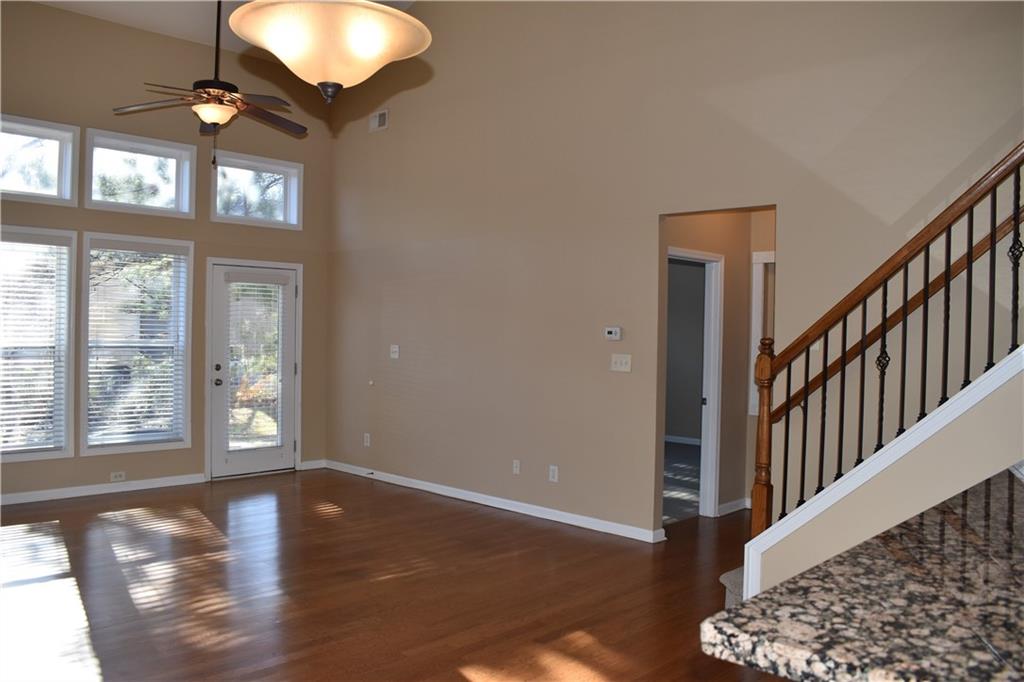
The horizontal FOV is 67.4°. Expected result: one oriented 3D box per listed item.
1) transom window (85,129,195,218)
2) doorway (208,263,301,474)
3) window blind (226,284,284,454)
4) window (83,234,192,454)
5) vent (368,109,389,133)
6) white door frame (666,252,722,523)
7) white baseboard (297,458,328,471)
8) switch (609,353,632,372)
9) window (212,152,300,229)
[{"bbox_3d":[-3.305,-1.467,6.856,0.110,0.680,0.942,1,1,43],"label":"transom window"},{"bbox_3d":[-2.575,0.274,7.677,0.110,2.136,1.025,1,1,43],"label":"doorway"},{"bbox_3d":[-2.546,0.255,7.627,0.040,1.643,0.591,1,1,43],"label":"window blind"},{"bbox_3d":[-3.321,0.030,6.840,0.055,1.771,0.835,1,1,43],"label":"window"},{"bbox_3d":[-1.318,-2.167,7.566,0.324,0.184,0.020,1,1,43],"label":"vent"},{"bbox_3d":[1.333,0.370,5.891,0.130,2.098,0.953,1,1,43],"label":"white door frame"},{"bbox_3d":[-2.106,1.302,8.110,0.016,0.083,0.285,1,1,43],"label":"white baseboard"},{"bbox_3d":[0.791,0.165,5.567,0.177,0.130,0.008,1,1,43],"label":"switch"},{"bbox_3d":[-2.542,-1.492,7.663,0.110,0.705,0.988,1,1,43],"label":"window"}]

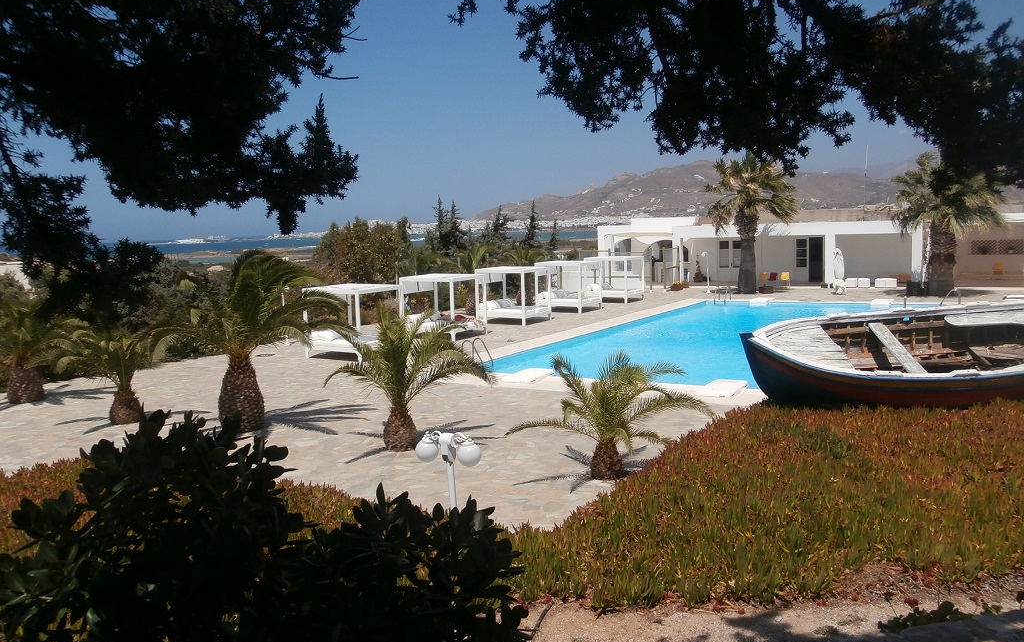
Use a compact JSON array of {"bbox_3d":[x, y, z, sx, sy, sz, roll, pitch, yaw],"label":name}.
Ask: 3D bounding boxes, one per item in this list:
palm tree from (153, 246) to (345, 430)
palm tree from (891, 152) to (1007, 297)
[{"bbox_3d":[-4.705,0.323,16.326,3.408,3.281,3.170,-4,6,-17],"label":"palm tree"},{"bbox_3d":[18.560,-4.168,37.896,4.438,6.092,4.127,1,7,26],"label":"palm tree"}]

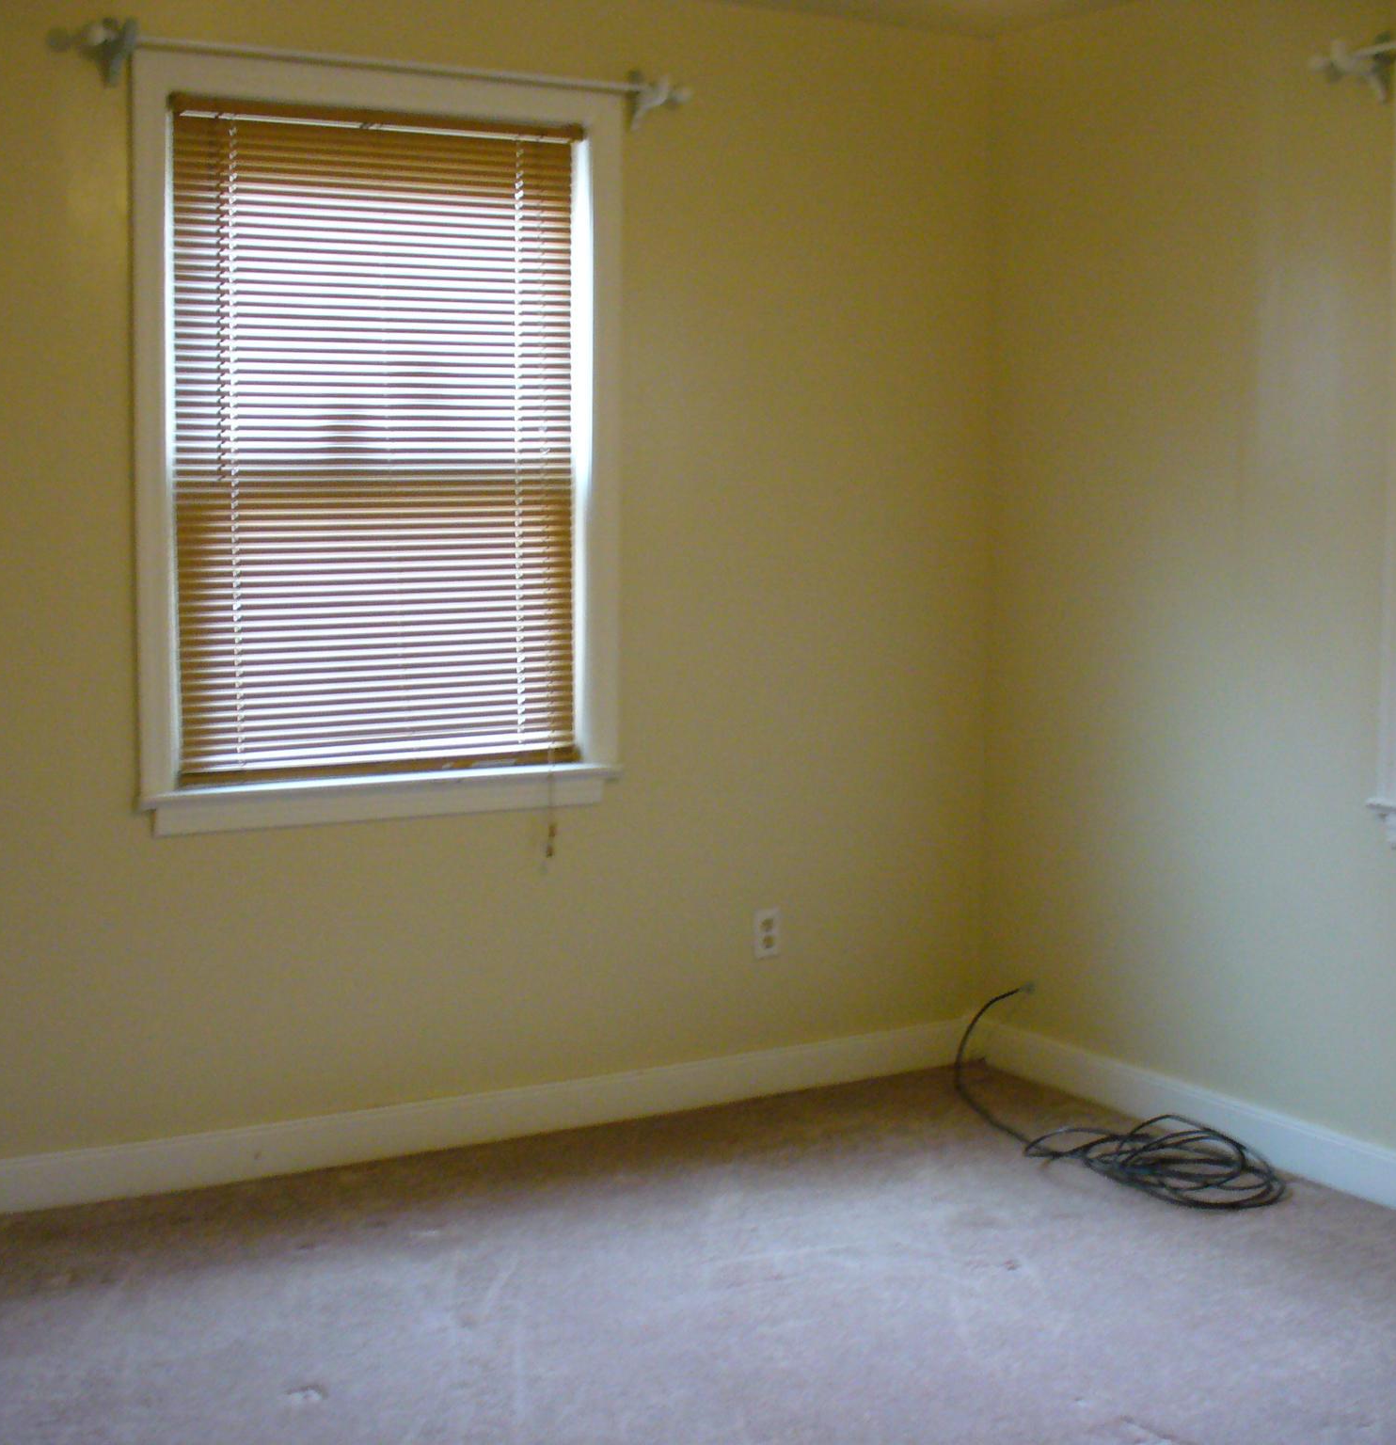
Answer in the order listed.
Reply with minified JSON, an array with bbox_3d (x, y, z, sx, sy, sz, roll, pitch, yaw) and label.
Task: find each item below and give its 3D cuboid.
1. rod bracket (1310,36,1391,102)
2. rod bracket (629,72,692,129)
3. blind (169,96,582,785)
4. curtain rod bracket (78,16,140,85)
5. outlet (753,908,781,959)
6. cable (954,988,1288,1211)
[{"bbox_3d":[1.201,-1.203,3.798,0.110,0.105,0.090,-3,7,-30],"label":"rod bracket"},{"bbox_3d":[-0.073,-1.281,4.260,0.090,0.105,0.110,-3,7,-30],"label":"rod bracket"},{"bbox_3d":[-0.620,-0.548,4.111,0.865,1.310,0.040,-3,7,-30],"label":"blind"},{"bbox_3d":[-1.058,-1.202,3.691,0.090,0.105,0.110,-3,7,-30],"label":"curtain rod bracket"},{"bbox_3d":[0.159,0.477,4.630,0.070,0.114,0.010,-3,7,-30],"label":"outlet"},{"bbox_3d":[0.839,0.776,4.331,0.390,0.210,0.980,-3,7,-30],"label":"cable"}]

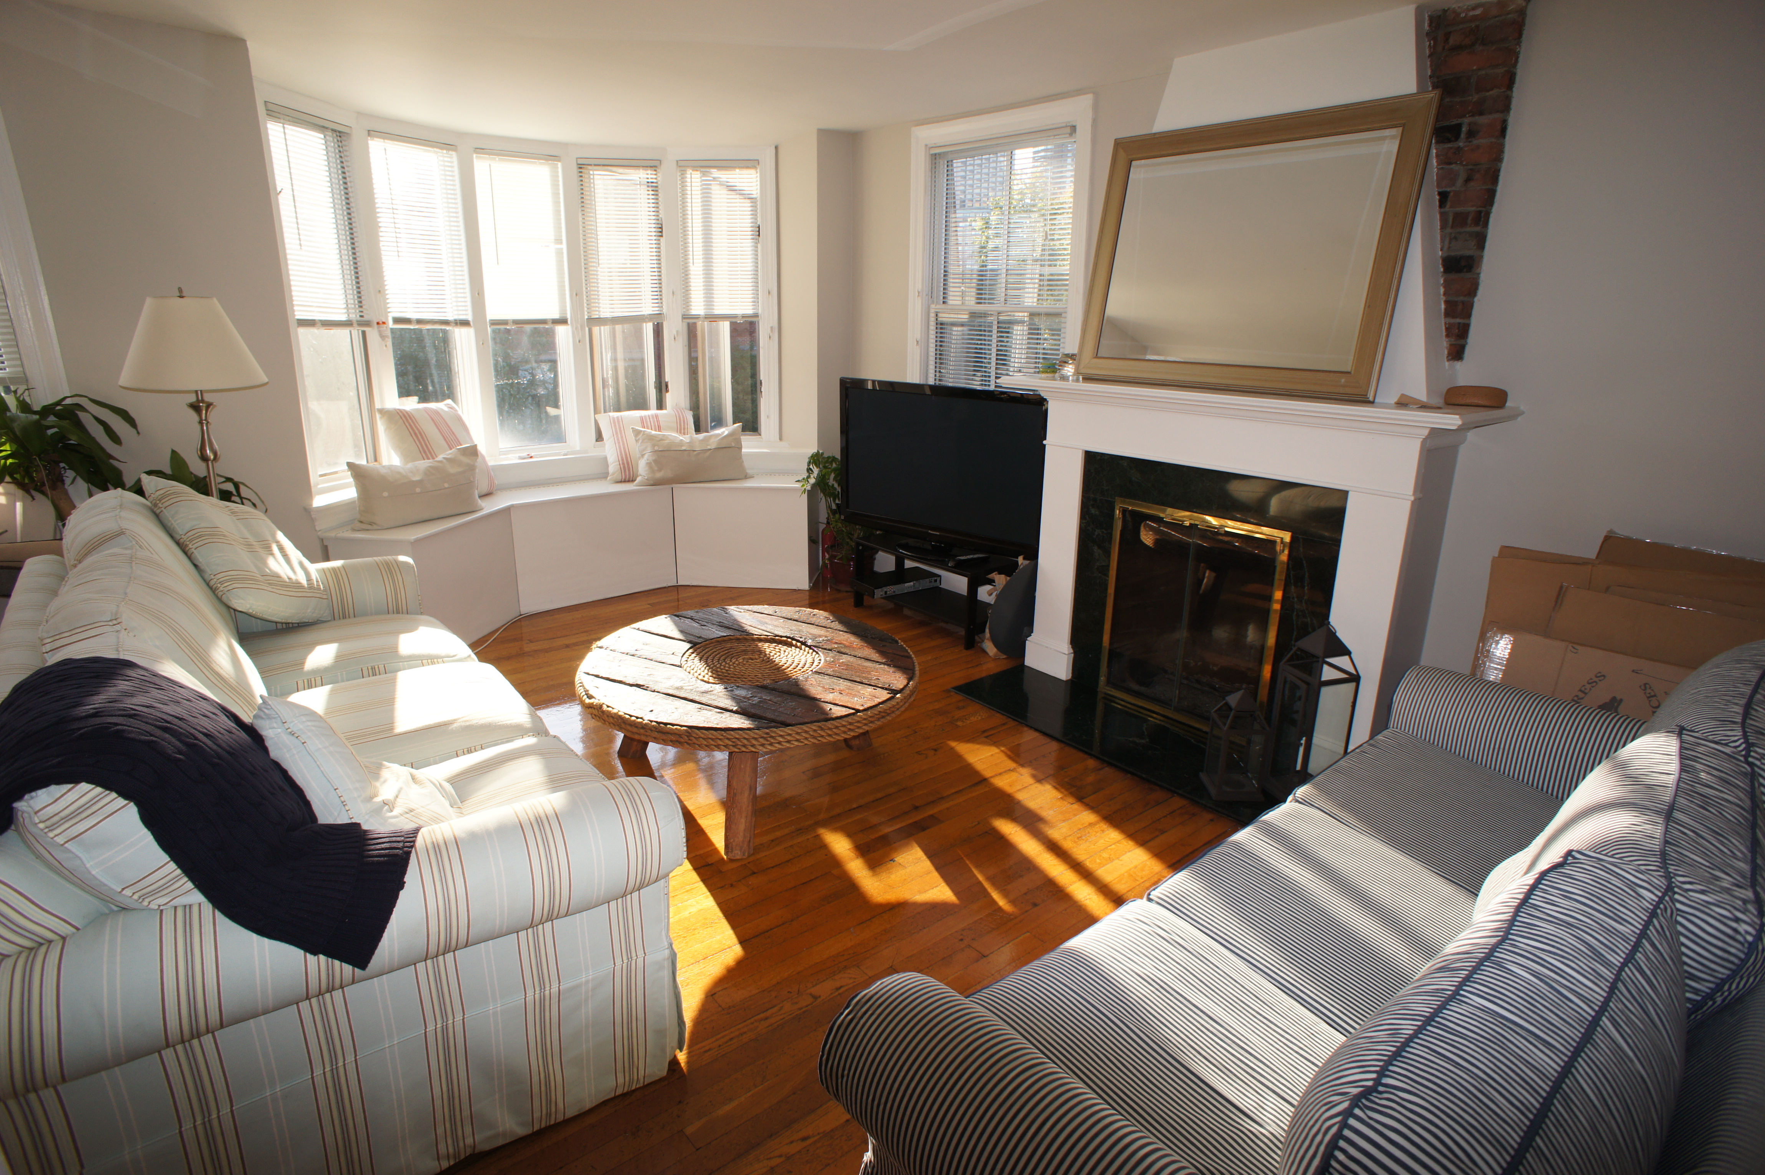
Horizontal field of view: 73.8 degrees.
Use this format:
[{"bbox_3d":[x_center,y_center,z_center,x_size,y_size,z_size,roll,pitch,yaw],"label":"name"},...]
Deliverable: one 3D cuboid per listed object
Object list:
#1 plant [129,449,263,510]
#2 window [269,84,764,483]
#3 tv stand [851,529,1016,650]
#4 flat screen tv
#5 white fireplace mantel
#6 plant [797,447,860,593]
[{"bbox_3d":[-2.243,-0.284,3.841,0.420,0.340,0.380,-14,22,-42],"label":"plant"},{"bbox_3d":[-1.421,-1.310,5.267,0.550,1.450,2.280,16,22,42],"label":"window"},{"bbox_3d":[0.220,-0.001,5.330,0.323,0.344,0.872,-10,19,-34],"label":"tv stand"},{"bbox_3d":[0.246,-0.529,5.216,1.090,0.710,0.200,13,20,37],"label":"flat screen tv"},{"bbox_3d":[1.060,-0.083,3.957,0.394,1.150,1.790,-10,19,-34],"label":"white fireplace mantel"},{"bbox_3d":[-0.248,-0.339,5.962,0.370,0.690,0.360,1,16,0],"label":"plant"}]

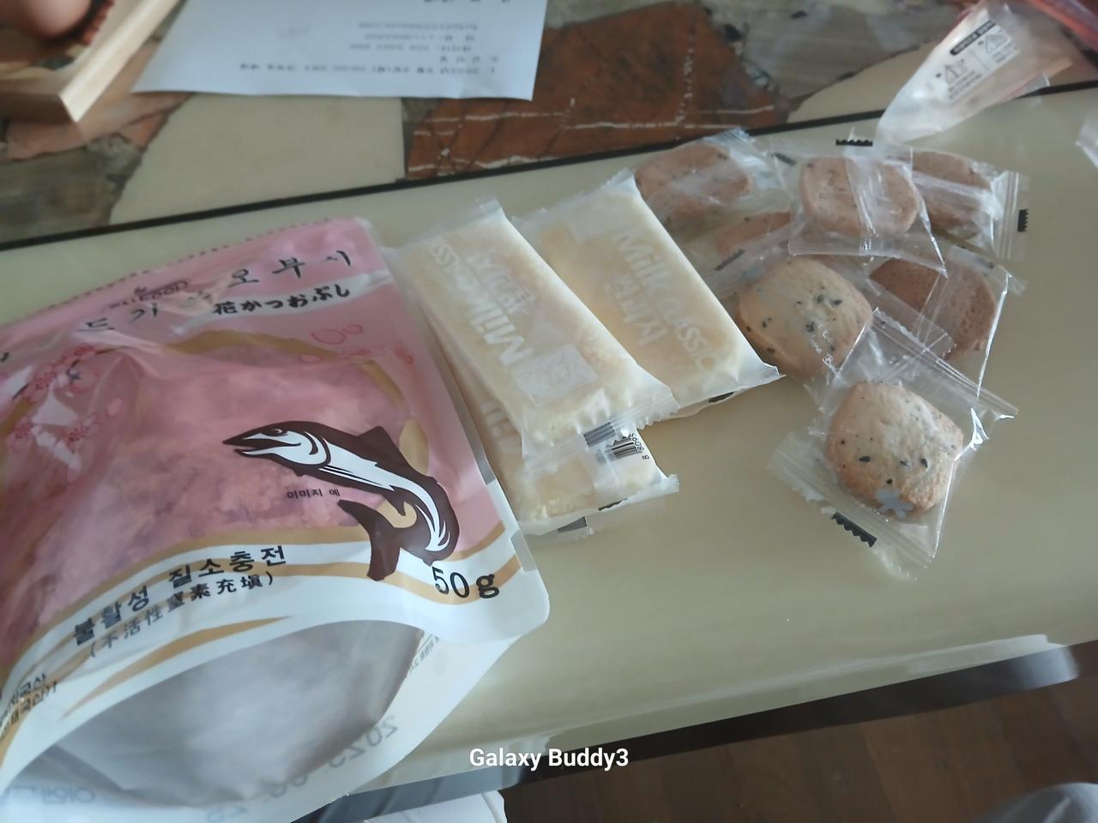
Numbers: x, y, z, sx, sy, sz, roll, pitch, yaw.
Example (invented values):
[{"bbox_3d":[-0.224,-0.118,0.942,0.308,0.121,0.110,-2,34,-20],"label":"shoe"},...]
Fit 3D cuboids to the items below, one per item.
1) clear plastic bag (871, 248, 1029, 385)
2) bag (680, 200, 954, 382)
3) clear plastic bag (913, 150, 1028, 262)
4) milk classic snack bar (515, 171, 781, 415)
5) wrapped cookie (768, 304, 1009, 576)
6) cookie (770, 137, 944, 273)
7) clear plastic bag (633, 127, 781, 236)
[{"bbox_3d":[0.151,-0.040,0.325,0.060,0.015,0.072,20,58,15],"label":"clear plastic bag"},{"bbox_3d":[0.103,-0.042,0.321,0.065,0.021,0.082,-34,62,-24],"label":"bag"},{"bbox_3d":[0.172,-0.093,0.361,0.074,0.015,0.059,17,58,13],"label":"clear plastic bag"},{"bbox_3d":[0.036,-0.048,0.326,0.057,0.018,0.120,-20,59,-11],"label":"milk classic snack bar"},{"bbox_3d":[0.125,0.006,0.294,0.062,0.015,0.078,34,63,22],"label":"wrapped cookie"},{"bbox_3d":[0.131,-0.091,0.354,0.063,0.016,0.075,3,55,3],"label":"cookie"},{"bbox_3d":[0.064,-0.104,0.371,0.072,0.015,0.058,-24,58,-14],"label":"clear plastic bag"}]

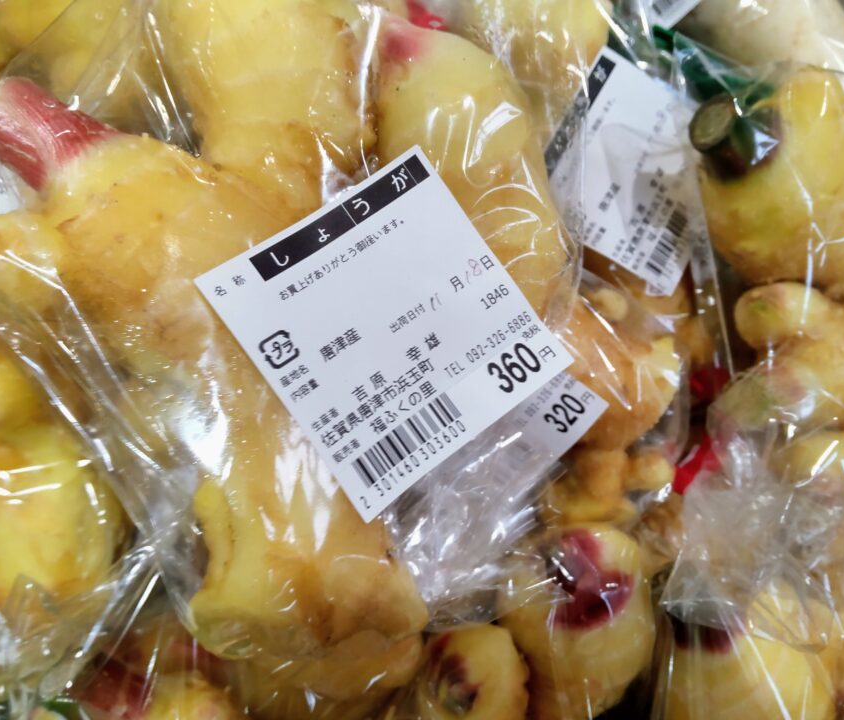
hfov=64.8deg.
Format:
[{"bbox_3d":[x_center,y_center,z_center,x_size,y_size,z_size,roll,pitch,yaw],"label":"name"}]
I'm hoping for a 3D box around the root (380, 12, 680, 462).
[{"bbox_3d":[0.026,-0.032,0.173,0.050,0.047,0.115,-30,87,-12],"label":"root"}]

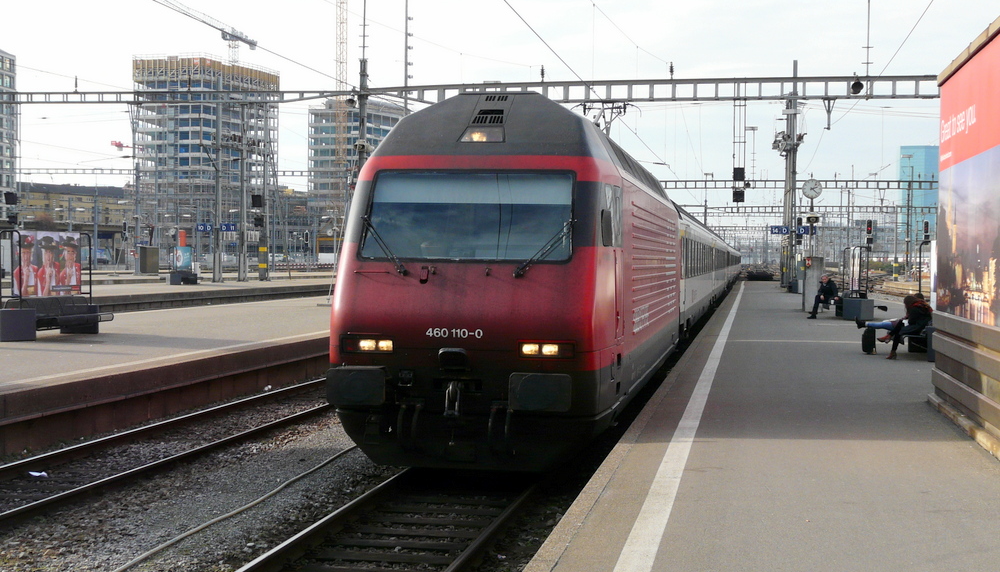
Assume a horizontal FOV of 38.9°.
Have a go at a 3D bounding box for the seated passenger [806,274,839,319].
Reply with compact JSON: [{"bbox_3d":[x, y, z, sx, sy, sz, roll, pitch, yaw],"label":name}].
[{"bbox_3d":[10.200,0.358,44.700,0.880,1.360,0.580,0,1,-10],"label":"seated passenger"}]

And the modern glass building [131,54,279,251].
[{"bbox_3d":[-82.155,-34.214,400.654,22.821,56.163,36.712,1,1,24],"label":"modern glass building"}]

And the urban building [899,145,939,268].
[{"bbox_3d":[439.515,-81.584,1476.000,47.000,126.000,38.000,1,1,10],"label":"urban building"}]

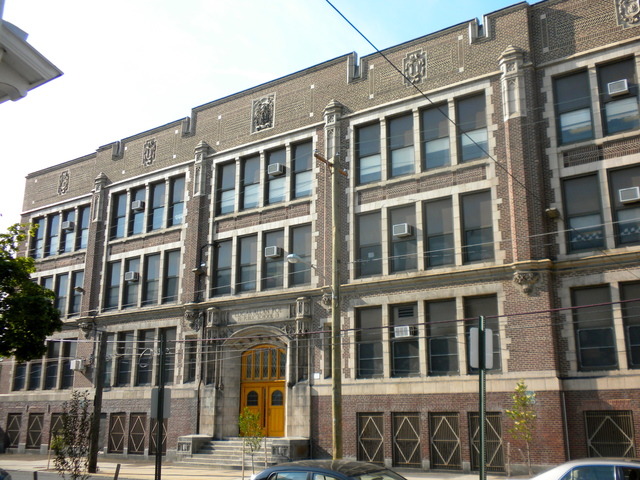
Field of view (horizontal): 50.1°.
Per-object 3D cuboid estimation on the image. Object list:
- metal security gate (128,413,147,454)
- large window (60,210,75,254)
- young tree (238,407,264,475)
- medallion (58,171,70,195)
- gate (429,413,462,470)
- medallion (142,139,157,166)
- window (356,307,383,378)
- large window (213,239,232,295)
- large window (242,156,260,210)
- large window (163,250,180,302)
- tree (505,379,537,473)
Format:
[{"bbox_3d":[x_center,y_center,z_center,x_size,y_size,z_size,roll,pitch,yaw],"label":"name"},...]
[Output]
[{"bbox_3d":[-9.319,9.951,35.221,1.238,2.024,0.100,-10,-18,34],"label":"metal security gate"},{"bbox_3d":[-15.939,-0.512,43.644,1.309,2.877,0.220,-10,-18,34],"label":"large window"},{"bbox_3d":[-2.299,6.775,22.765,0.840,2.367,0.840,0,-15,0],"label":"young tree"},{"bbox_3d":[-17.197,-3.837,45.783,1.227,1.690,0.200,-10,-18,34],"label":"medallion"},{"bbox_3d":[4.706,7.492,25.527,1.238,2.024,0.100,-10,-18,34],"label":"gate"},{"bbox_3d":[-9.874,-5.064,39.548,0.977,1.526,0.180,-10,-18,34],"label":"medallion"},{"bbox_3d":[2.082,4.173,27.816,1.230,2.940,0.200,-10,-18,33],"label":"window"},{"bbox_3d":[-4.808,1.405,34.282,1.230,2.780,0.200,-10,-18,34],"label":"large window"},{"bbox_3d":[-3.512,-2.910,35.240,1.320,2.930,0.250,-10,-18,34],"label":"large window"},{"bbox_3d":[-7.798,1.955,36.358,1.230,2.780,0.200,-10,-18,34],"label":"large window"},{"bbox_3d":[5.581,5.412,18.935,0.800,3.064,0.800,-10,-18,34],"label":"tree"}]

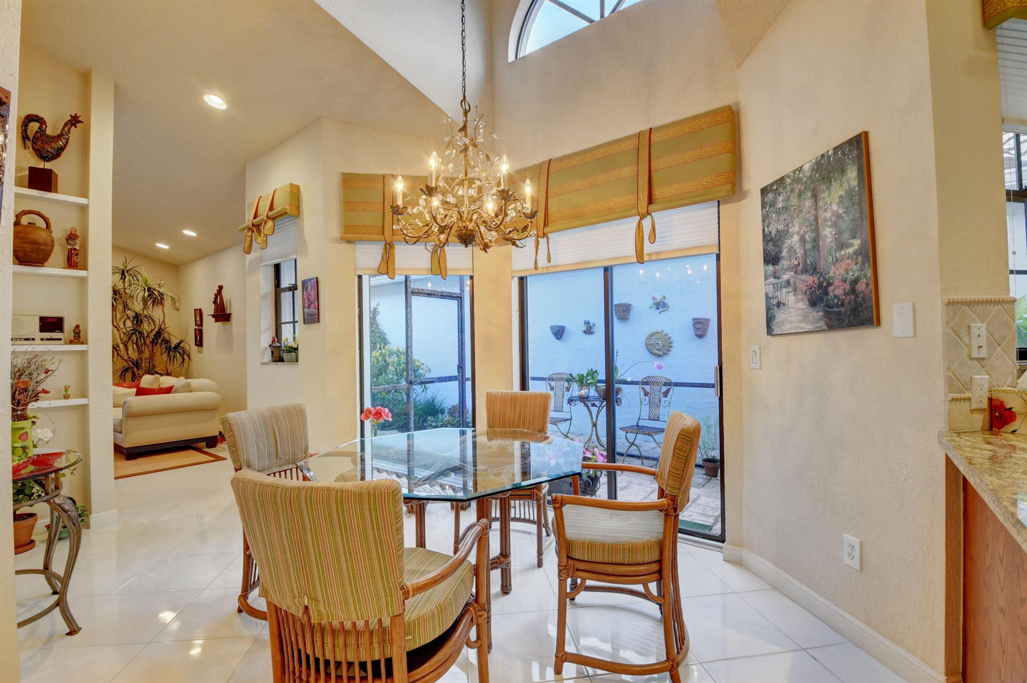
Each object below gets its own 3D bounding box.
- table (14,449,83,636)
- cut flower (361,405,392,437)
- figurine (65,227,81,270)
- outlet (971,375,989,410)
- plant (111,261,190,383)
[{"bbox_3d":[-2.231,0.902,1.841,0.840,0.720,0.520,-2,-2,37],"label":"table"},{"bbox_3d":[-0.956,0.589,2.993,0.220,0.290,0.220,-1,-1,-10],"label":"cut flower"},{"bbox_3d":[-3.039,-0.640,2.950,0.085,0.295,0.090,-2,-2,43],"label":"figurine"},{"bbox_3d":[1.556,0.170,1.425,0.071,0.115,0.009,-1,-1,-10],"label":"outlet"},{"bbox_3d":[-6.000,0.034,6.981,1.250,2.780,1.250,-1,-1,37],"label":"plant"}]

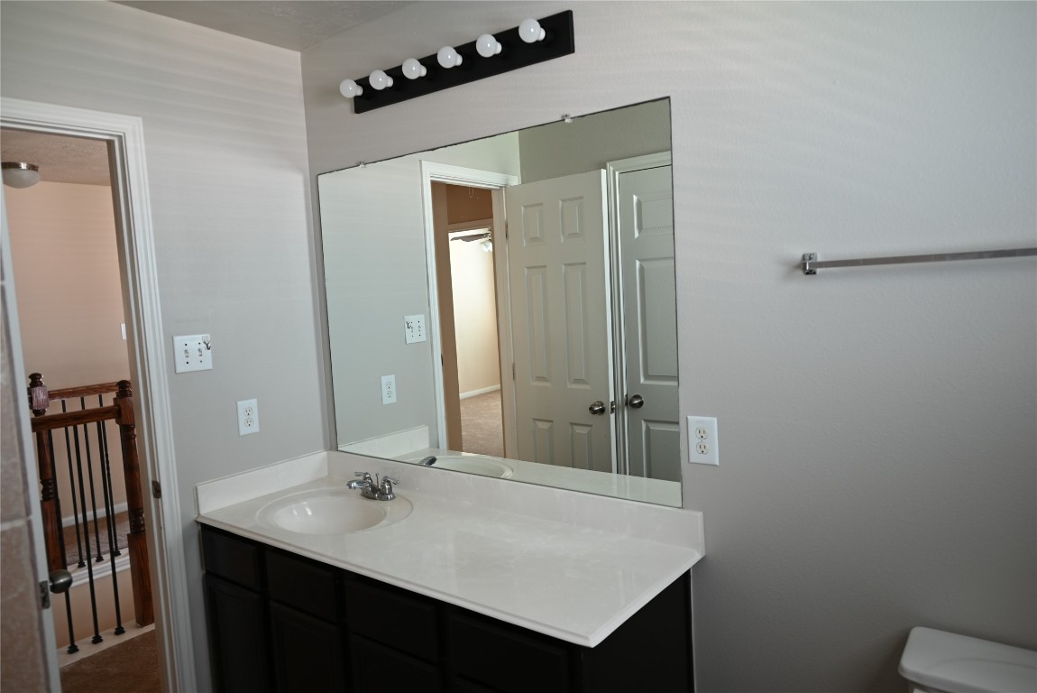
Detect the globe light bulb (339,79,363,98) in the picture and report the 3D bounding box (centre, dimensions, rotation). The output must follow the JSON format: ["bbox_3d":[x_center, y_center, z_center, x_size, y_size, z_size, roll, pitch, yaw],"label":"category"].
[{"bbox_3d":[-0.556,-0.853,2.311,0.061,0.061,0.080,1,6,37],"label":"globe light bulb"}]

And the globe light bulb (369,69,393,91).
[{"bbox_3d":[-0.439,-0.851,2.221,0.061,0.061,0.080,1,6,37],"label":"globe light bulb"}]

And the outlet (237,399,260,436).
[{"bbox_3d":[-0.969,0.253,2.483,0.008,0.122,0.078,1,6,37],"label":"outlet"}]

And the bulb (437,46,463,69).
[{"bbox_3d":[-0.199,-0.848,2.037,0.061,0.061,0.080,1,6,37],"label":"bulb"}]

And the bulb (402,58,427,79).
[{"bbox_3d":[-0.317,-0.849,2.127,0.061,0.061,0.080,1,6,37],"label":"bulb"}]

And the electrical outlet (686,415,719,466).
[{"bbox_3d":[0.479,0.244,1.792,0.078,0.122,0.008,1,6,37],"label":"electrical outlet"}]

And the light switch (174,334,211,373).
[{"bbox_3d":[-1.089,0.024,2.319,0.013,0.122,0.124,1,6,37],"label":"light switch"}]

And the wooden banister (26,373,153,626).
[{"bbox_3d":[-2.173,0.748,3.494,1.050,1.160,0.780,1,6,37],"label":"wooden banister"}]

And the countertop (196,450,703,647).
[{"bbox_3d":[-0.303,0.511,2.077,1.567,0.116,0.561,1,6,37],"label":"countertop"}]

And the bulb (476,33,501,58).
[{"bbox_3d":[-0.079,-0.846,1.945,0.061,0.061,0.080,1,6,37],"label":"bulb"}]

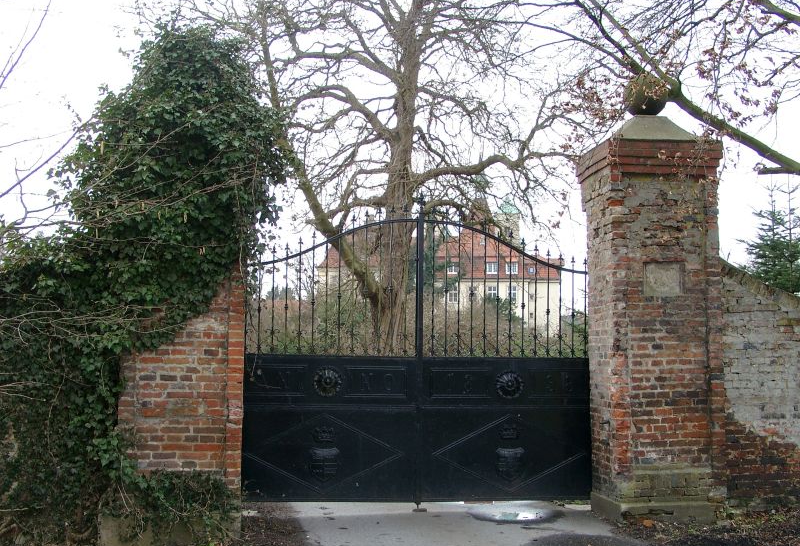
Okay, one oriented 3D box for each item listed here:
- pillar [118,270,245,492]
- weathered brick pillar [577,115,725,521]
[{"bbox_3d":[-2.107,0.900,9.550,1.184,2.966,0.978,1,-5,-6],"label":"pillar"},{"bbox_3d":[2.618,0.420,10.147,1.174,4.079,1.133,1,-5,-6],"label":"weathered brick pillar"}]

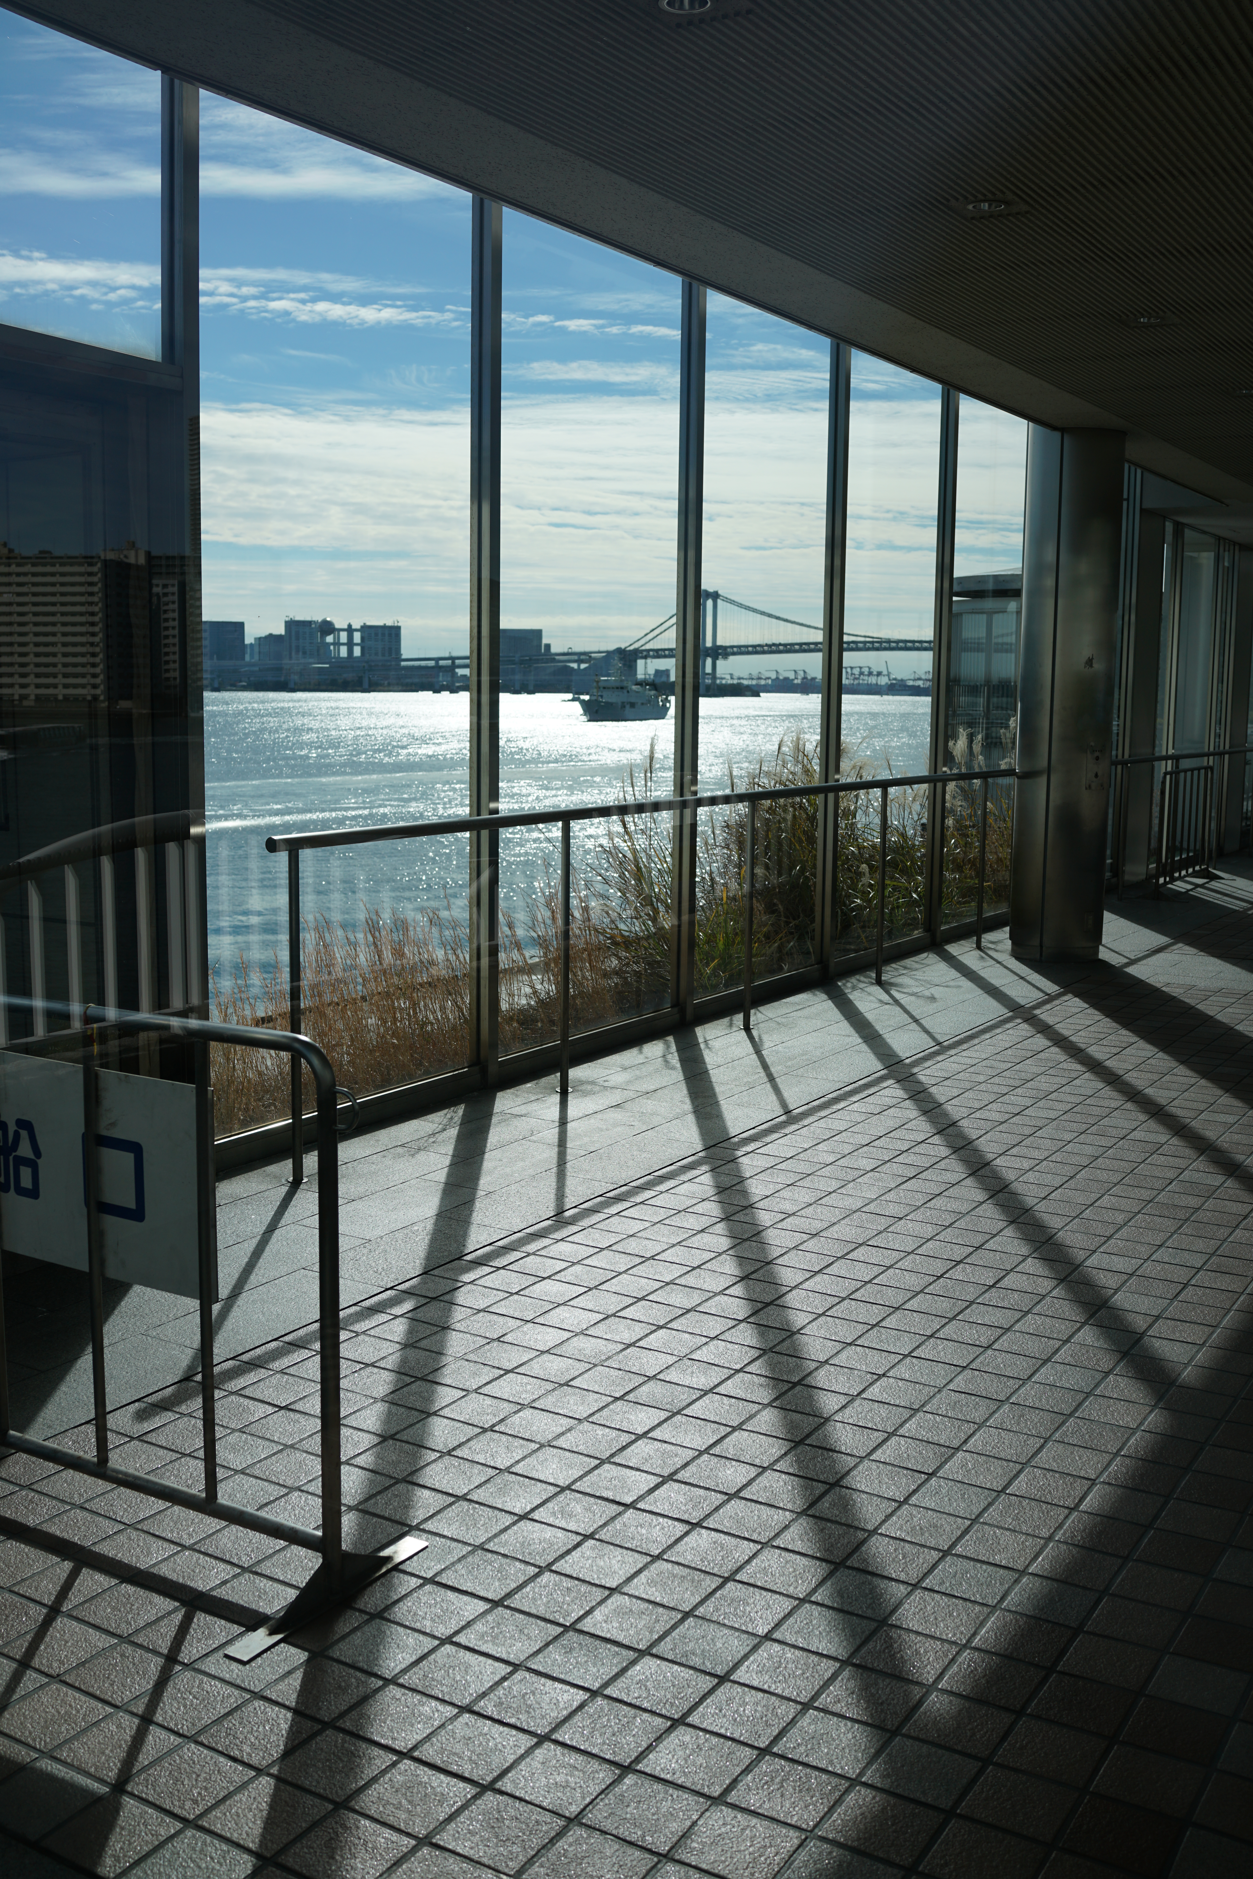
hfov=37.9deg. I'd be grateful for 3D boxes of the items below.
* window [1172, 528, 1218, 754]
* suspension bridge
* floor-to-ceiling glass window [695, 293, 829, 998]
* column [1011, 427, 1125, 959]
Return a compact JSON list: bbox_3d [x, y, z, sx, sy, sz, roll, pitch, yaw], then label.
[{"bbox_3d":[4.993,-2.129,16.296,0.100,2.900,1.500,5,9,31],"label":"window"},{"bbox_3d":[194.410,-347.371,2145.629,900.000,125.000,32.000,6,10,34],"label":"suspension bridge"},{"bbox_3d":[0.668,-1.438,9.136,0.100,3.400,1.520,5,9,31],"label":"floor-to-ceiling glass window"},{"bbox_3d":[2.590,-1.419,10.733,0.560,3.080,0.560,5,9,31],"label":"column"}]

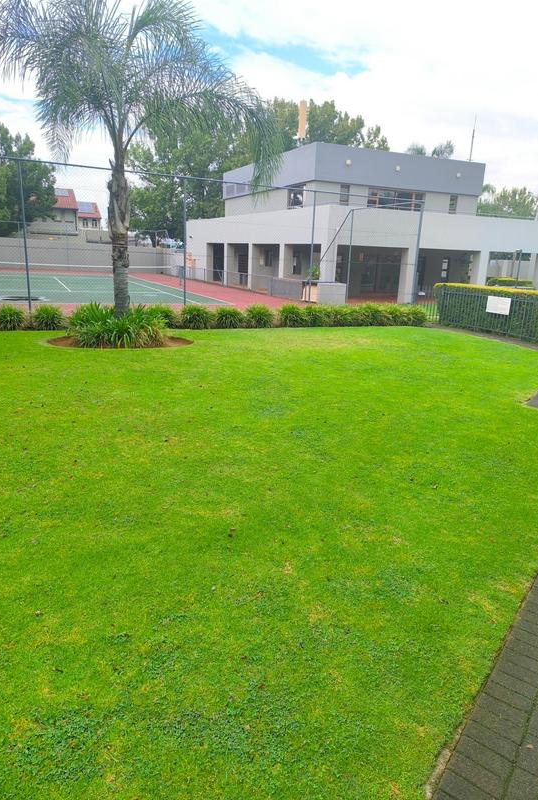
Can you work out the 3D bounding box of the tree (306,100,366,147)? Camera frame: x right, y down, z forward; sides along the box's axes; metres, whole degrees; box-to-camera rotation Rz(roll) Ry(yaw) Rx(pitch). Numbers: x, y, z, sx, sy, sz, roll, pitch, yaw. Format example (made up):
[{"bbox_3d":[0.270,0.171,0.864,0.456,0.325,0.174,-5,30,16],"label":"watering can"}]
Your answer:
[{"bbox_3d":[5.978,-20.800,52.119,6.500,15.270,6.500,4,15,5],"label":"tree"}]

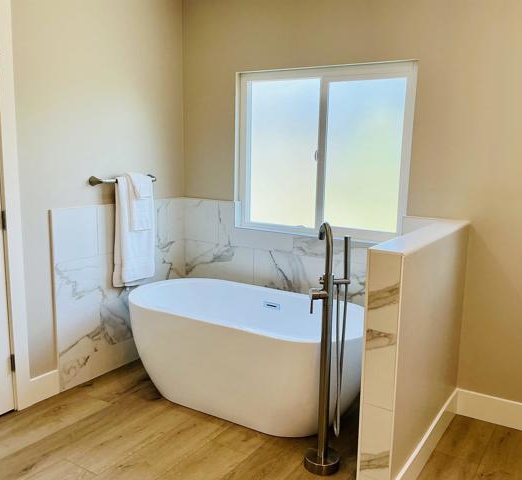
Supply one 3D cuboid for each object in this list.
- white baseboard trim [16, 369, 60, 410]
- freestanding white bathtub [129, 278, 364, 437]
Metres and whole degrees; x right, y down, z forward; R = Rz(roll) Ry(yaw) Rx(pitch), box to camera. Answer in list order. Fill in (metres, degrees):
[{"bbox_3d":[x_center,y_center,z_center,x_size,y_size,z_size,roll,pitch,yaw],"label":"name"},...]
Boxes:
[{"bbox_3d":[-1.252,0.855,2.950,0.017,0.146,0.259,7,11,32],"label":"white baseboard trim"},{"bbox_3d":[-0.096,0.649,2.965,1.493,0.586,0.768,7,11,32],"label":"freestanding white bathtub"}]

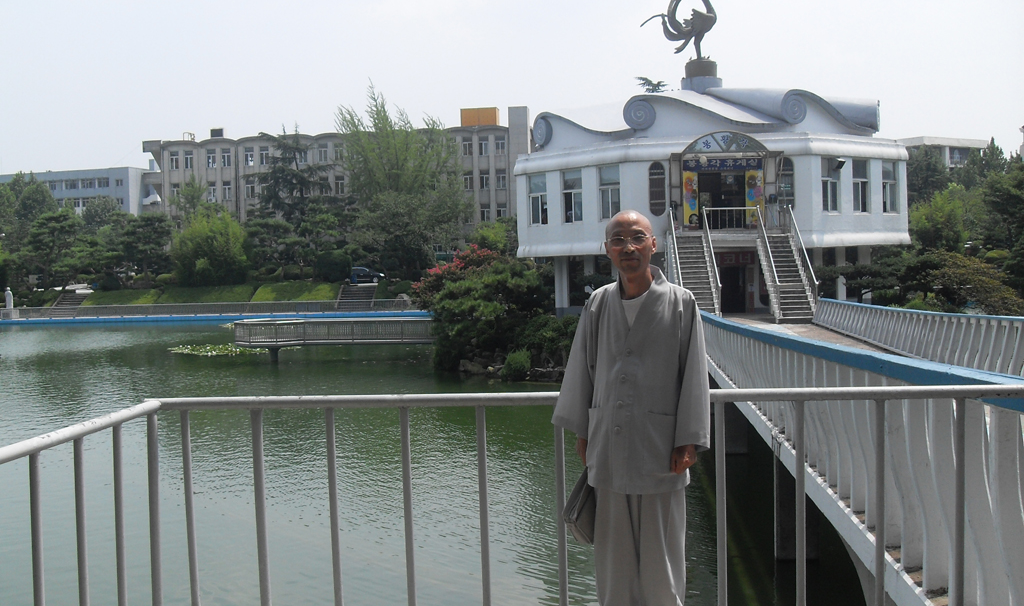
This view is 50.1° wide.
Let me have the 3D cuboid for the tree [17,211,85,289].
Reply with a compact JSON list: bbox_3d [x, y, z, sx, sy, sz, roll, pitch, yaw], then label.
[{"bbox_3d":[-39.129,-4.461,93.000,5.800,7.000,5.500,-2,2,-23],"label":"tree"}]

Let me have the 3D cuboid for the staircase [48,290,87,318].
[{"bbox_3d":[-35.090,0.198,86.500,2.600,1.900,2.800,-1,2,9],"label":"staircase"}]

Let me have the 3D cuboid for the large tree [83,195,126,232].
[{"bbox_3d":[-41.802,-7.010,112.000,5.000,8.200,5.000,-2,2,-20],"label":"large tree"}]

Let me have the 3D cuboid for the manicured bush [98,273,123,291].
[{"bbox_3d":[-33.015,-1.686,90.000,1.950,1.500,1.900,-2,2,0],"label":"manicured bush"}]

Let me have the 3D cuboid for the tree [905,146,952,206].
[{"bbox_3d":[33.327,-8.000,88.000,4.800,9.500,4.800,-1,2,21],"label":"tree"}]

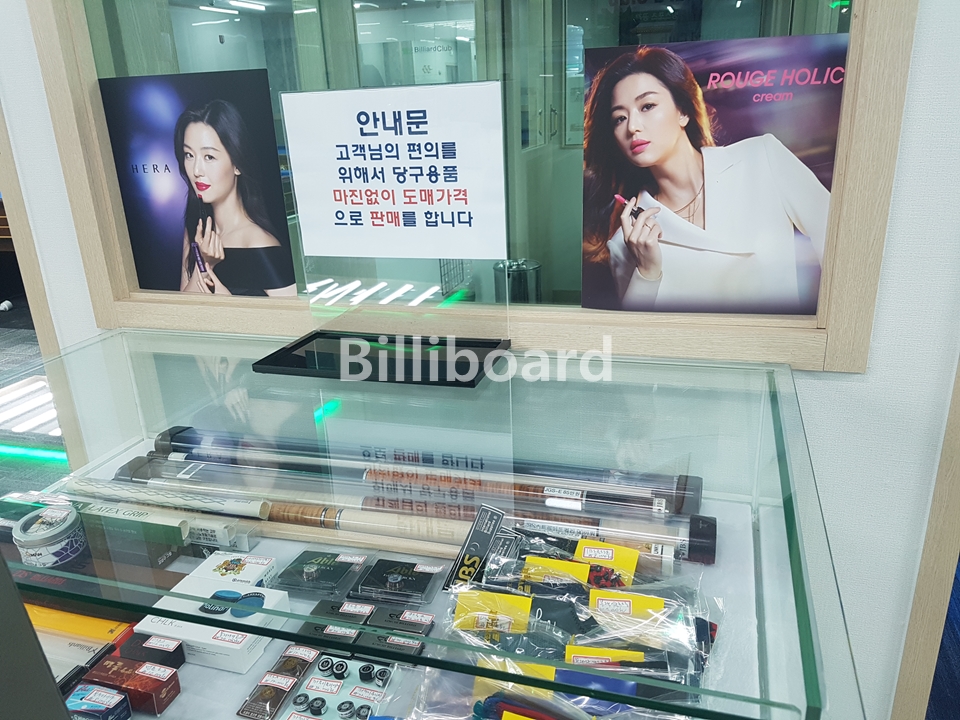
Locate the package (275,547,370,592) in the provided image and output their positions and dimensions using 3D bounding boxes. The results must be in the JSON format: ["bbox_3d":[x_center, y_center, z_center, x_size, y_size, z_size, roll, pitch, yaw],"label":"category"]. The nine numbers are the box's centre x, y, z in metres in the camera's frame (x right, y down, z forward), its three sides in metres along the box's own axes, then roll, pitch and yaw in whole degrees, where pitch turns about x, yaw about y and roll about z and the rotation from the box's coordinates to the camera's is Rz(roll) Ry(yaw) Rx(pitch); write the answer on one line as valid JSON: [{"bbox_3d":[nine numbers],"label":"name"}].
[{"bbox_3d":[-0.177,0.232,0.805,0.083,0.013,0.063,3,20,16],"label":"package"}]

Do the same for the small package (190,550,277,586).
[{"bbox_3d":[-0.271,0.238,0.791,0.077,0.021,0.056,2,20,15],"label":"small package"}]

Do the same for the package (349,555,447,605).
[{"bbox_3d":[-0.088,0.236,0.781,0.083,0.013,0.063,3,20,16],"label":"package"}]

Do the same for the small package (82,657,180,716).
[{"bbox_3d":[-0.309,0.290,0.643,0.076,0.024,0.029,3,20,17],"label":"small package"}]

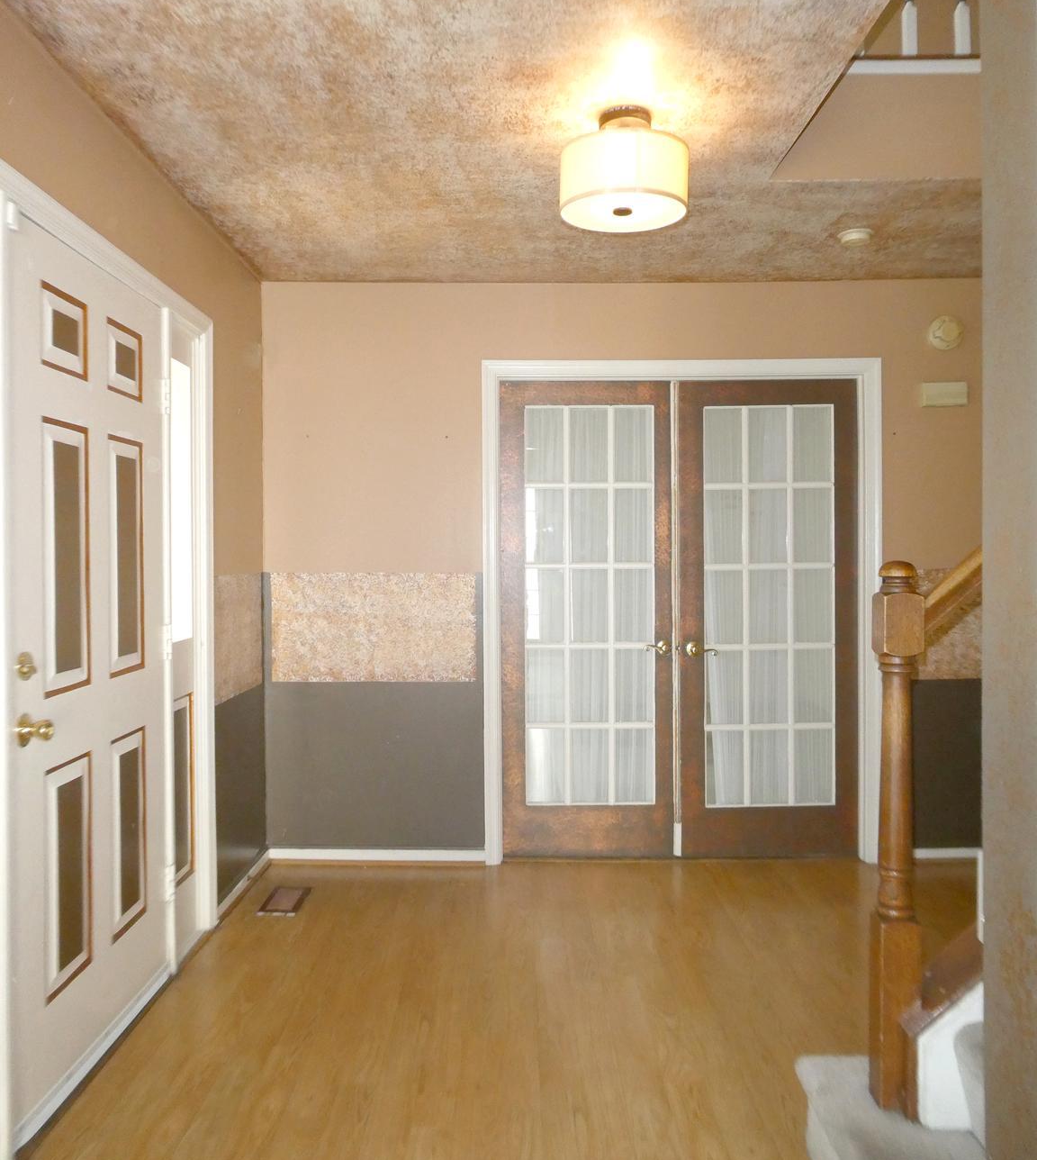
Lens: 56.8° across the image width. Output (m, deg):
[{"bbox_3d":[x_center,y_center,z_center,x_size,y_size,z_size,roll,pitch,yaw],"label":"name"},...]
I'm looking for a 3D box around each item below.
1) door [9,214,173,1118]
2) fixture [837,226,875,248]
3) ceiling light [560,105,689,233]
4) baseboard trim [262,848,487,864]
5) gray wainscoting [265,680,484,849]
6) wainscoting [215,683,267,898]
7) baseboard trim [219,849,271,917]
[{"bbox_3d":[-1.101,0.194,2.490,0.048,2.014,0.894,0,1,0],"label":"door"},{"bbox_3d":[1.223,-1.233,3.479,0.130,0.038,0.130,0,1,0],"label":"fixture"},{"bbox_3d":[0.284,-1.104,2.560,0.340,0.250,0.340,0,1,0],"label":"ceiling light"},{"bbox_3d":[-0.606,1.177,4.080,0.928,0.065,0.018,0,1,0],"label":"baseboard trim"},{"bbox_3d":[-0.607,0.788,4.081,0.928,0.717,0.020,0,1,0],"label":"gray wainscoting"},{"bbox_3d":[-1.073,0.799,3.753,0.020,0.717,0.660,0,1,0],"label":"wainscoting"},{"bbox_3d":[-1.062,1.188,3.761,0.018,0.061,0.660,0,1,0],"label":"baseboard trim"}]

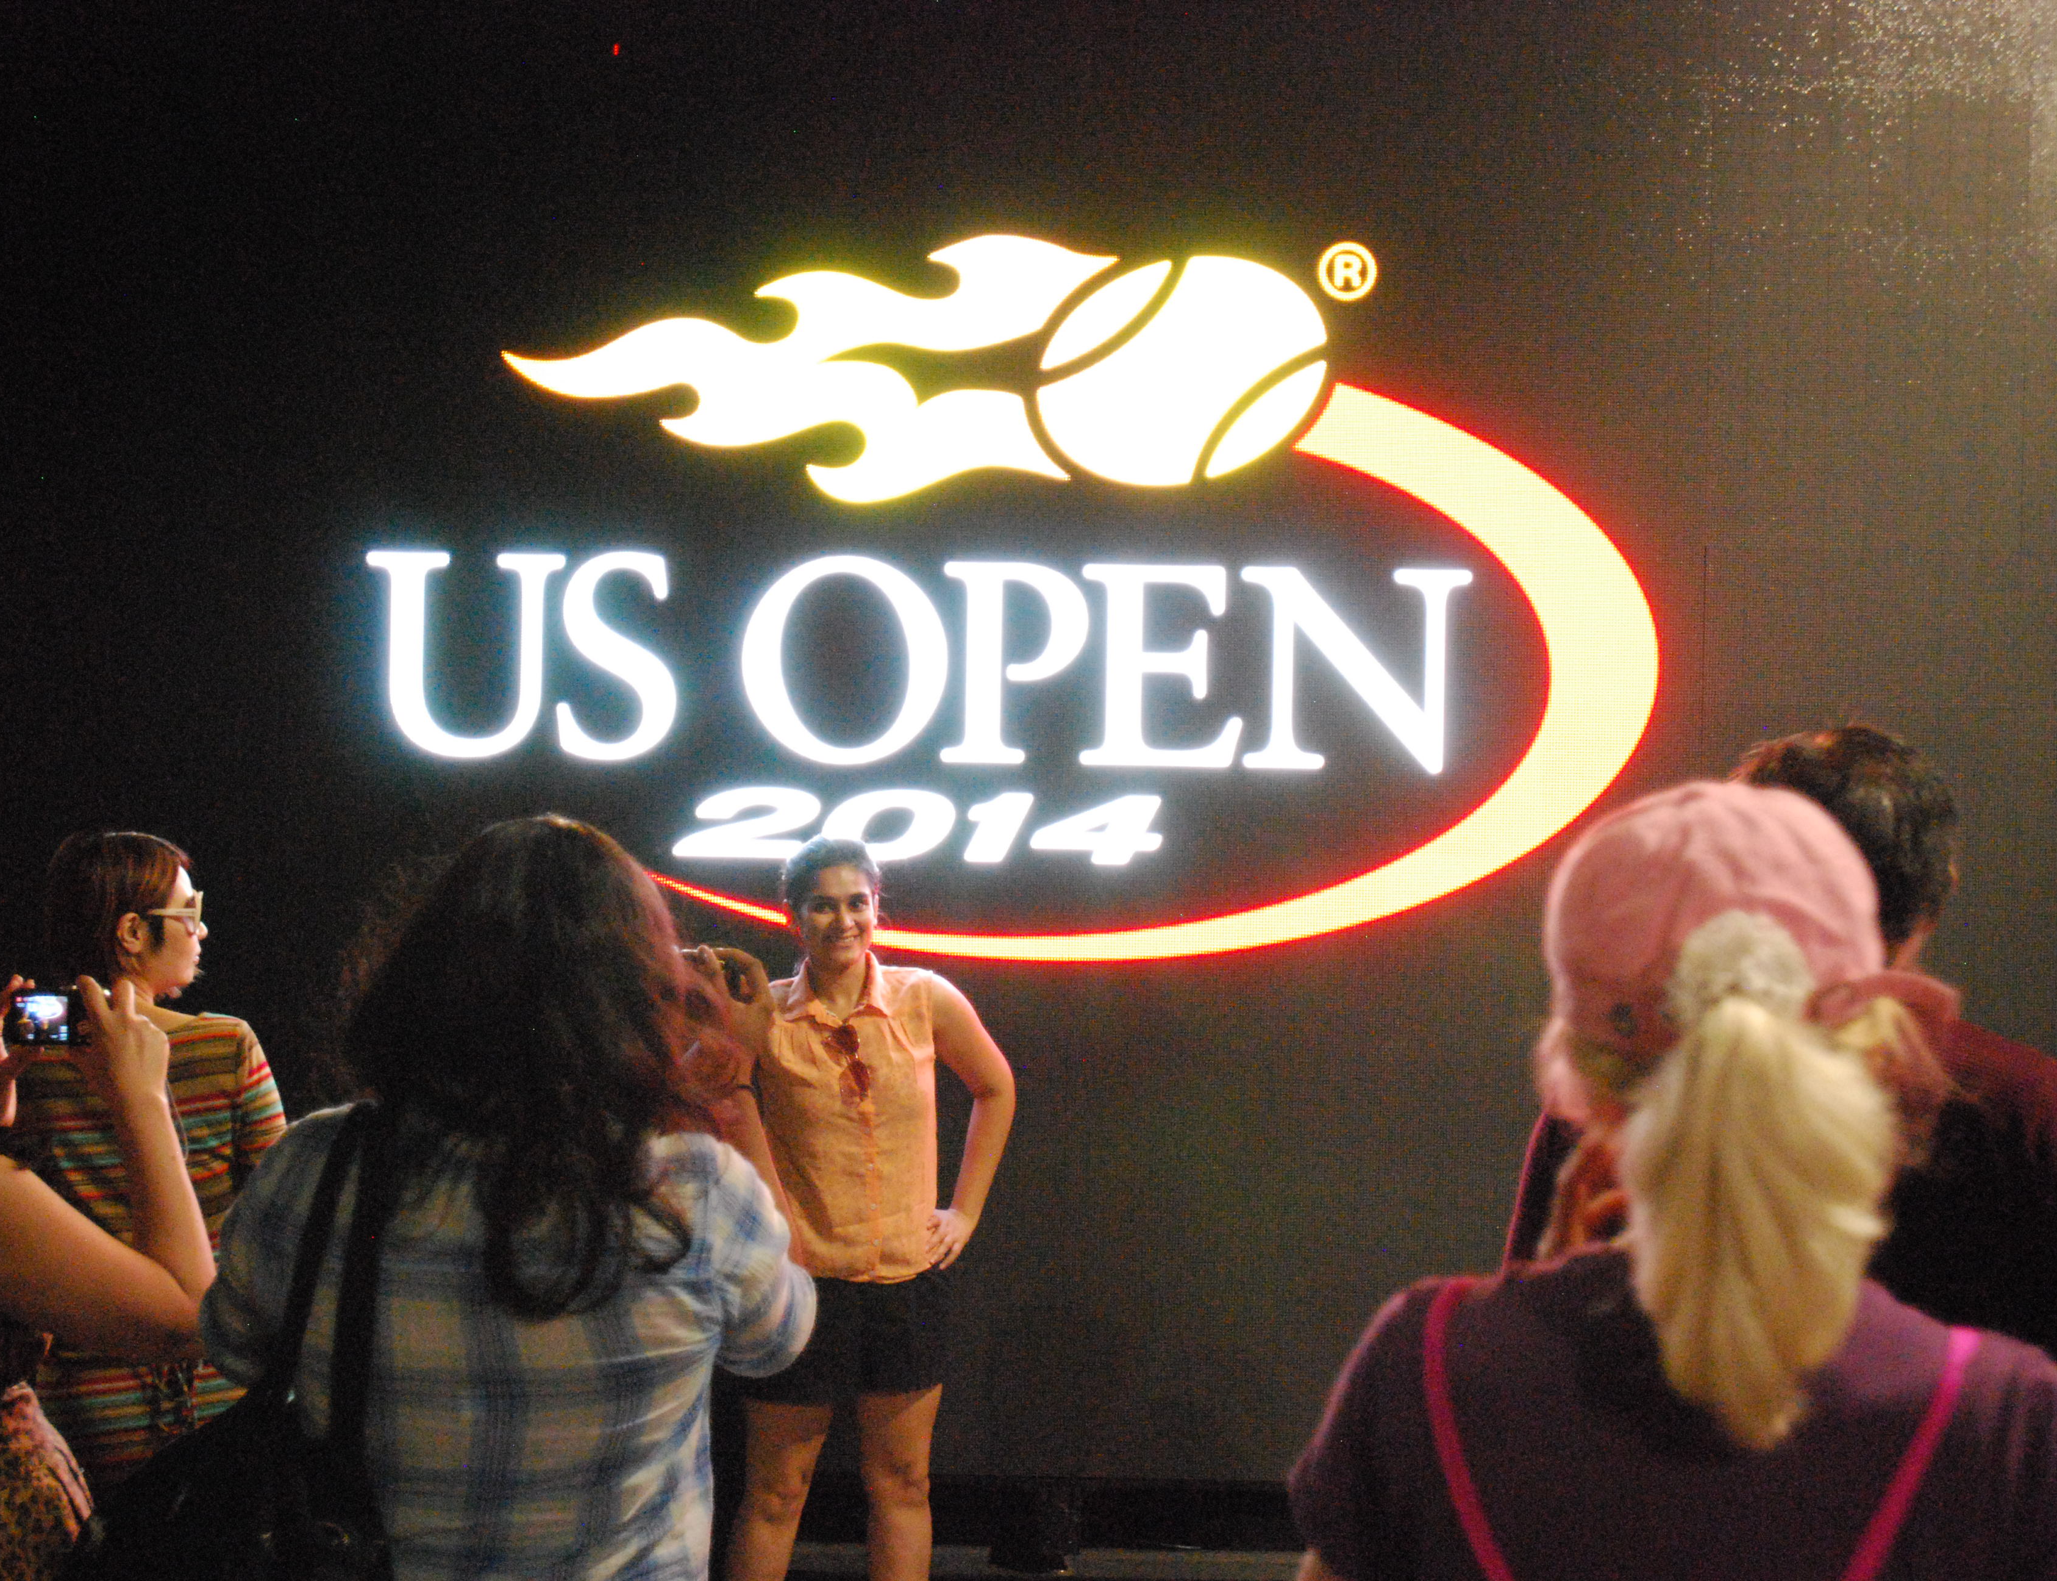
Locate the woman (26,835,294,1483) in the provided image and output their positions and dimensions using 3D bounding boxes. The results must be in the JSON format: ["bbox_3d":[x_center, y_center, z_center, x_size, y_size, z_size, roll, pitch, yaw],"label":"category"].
[{"bbox_3d":[-1.282,0.859,4.300,0.420,1.605,0.280,1,0,8],"label":"woman"}]

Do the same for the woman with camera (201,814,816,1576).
[{"bbox_3d":[-0.464,0.849,2.580,0.490,1.655,0.480,1,0,8],"label":"woman with camera"}]

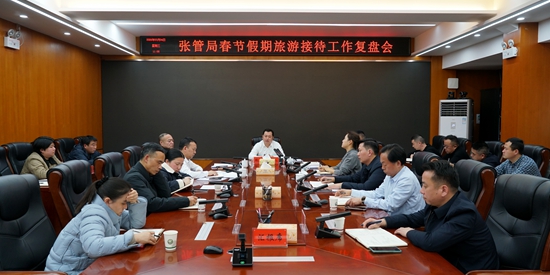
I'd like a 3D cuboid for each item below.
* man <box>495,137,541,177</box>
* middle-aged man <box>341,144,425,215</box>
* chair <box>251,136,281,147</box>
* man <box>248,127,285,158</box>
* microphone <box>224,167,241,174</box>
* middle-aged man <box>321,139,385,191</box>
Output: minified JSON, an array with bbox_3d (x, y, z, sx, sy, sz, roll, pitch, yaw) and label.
[{"bbox_3d":[2.863,0.607,5.021,0.800,1.210,0.560,0,3,-5],"label":"man"},{"bbox_3d":[0.931,0.674,3.430,0.820,1.240,0.600,0,3,-1],"label":"middle-aged man"},{"bbox_3d":[-0.122,0.523,7.087,0.660,1.100,0.720,0,3,0],"label":"chair"},{"bbox_3d":[-0.126,0.481,7.083,0.620,1.250,0.780,0,3,-1],"label":"man"},{"bbox_3d":[-0.432,0.391,4.375,0.210,0.150,0.110,0,3,0],"label":"microphone"},{"bbox_3d":[0.901,0.634,4.299,0.820,1.230,0.580,0,3,-1],"label":"middle-aged man"}]

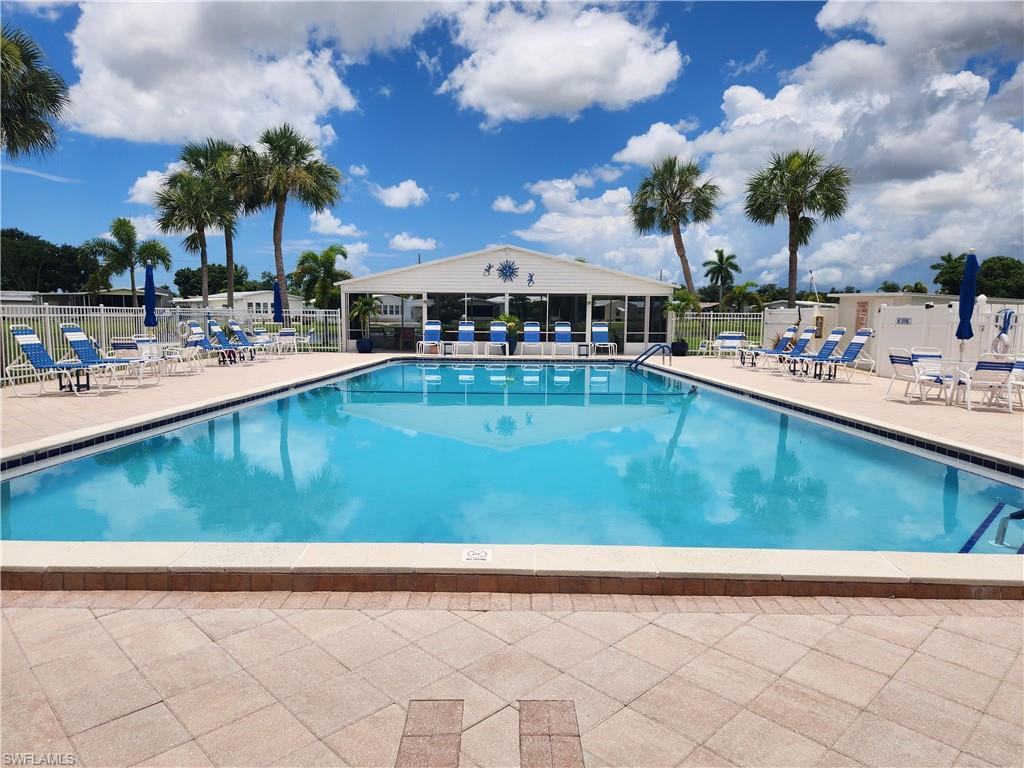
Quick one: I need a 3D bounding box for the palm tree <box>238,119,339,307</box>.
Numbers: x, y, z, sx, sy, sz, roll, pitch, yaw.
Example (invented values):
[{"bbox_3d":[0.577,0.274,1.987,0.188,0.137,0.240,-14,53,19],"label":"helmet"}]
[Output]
[{"bbox_3d":[-9.009,-5.925,27.730,3.950,8.991,3.950,0,6,0],"label":"palm tree"}]

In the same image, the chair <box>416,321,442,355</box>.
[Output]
[{"bbox_3d":[-2.525,-1.431,21.168,0.660,1.060,1.500,1,6,0],"label":"chair"}]

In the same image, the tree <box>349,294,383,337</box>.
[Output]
[{"bbox_3d":[-5.124,-2.249,23.701,1.200,1.700,1.200,1,6,0],"label":"tree"}]

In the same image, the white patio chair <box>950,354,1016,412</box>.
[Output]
[{"bbox_3d":[7.321,-0.043,10.595,0.620,0.860,0.660,2,6,10],"label":"white patio chair"}]

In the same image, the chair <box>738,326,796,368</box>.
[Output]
[{"bbox_3d":[6.693,-0.962,17.949,1.640,1.110,0.700,1,6,2],"label":"chair"}]

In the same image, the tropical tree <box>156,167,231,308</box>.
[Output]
[{"bbox_3d":[-10.952,-4.168,23.607,2.750,6.400,2.750,1,6,0],"label":"tropical tree"}]

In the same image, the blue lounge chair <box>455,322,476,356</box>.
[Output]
[{"bbox_3d":[-1.428,-1.419,21.168,0.660,1.060,1.500,1,6,0],"label":"blue lounge chair"}]

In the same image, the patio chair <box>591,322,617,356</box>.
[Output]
[{"bbox_3d":[2.946,-1.394,21.669,0.680,1.090,1.600,1,6,0],"label":"patio chair"}]

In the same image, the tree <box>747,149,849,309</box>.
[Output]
[{"bbox_3d":[13.073,-6.170,30.515,4.800,8.800,4.700,1,6,0],"label":"tree"}]

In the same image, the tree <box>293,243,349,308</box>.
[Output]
[{"bbox_3d":[-9.447,-4.615,34.719,3.000,5.100,3.000,1,6,0],"label":"tree"}]

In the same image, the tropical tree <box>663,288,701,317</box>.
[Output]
[{"bbox_3d":[5.504,-2.164,21.887,1.250,1.800,1.250,1,6,0],"label":"tropical tree"}]

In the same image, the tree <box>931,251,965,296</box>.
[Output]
[{"bbox_3d":[27.262,-5.166,41.655,2.900,5.600,2.900,1,6,0],"label":"tree"}]

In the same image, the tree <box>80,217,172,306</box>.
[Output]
[{"bbox_3d":[-12.435,-3.104,22.096,2.800,4.516,2.800,0,6,0],"label":"tree"}]

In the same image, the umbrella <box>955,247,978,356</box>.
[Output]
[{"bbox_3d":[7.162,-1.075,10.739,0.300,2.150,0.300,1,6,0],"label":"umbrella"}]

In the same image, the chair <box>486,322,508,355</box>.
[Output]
[{"bbox_3d":[-0.467,-1.572,23.163,0.710,1.110,1.640,0,6,0],"label":"chair"}]

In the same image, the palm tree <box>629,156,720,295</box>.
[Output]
[{"bbox_3d":[6.809,-5.481,28.883,3.800,8.111,3.800,0,6,0],"label":"palm tree"}]

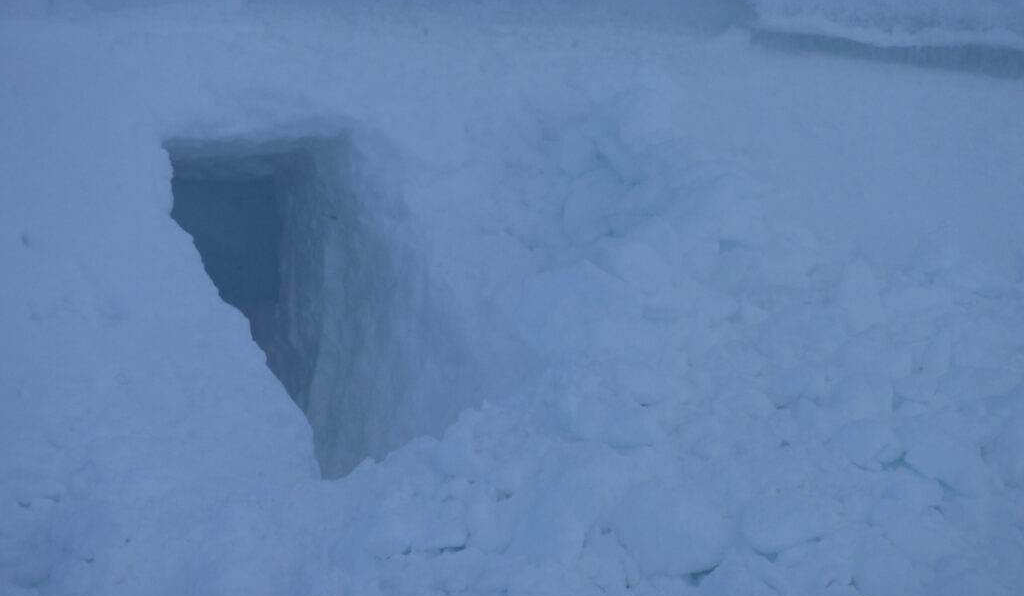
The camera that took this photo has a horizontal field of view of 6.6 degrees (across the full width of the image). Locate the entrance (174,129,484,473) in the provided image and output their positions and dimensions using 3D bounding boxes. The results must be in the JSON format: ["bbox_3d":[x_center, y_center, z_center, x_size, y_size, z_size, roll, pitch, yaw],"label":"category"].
[{"bbox_3d":[-0.687,0.034,32.000,0.850,1.200,0.800,0,0,-30],"label":"entrance"}]

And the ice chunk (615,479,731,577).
[{"bbox_3d":[0.557,0.810,31.200,0.400,0.330,0.320,0,0,0],"label":"ice chunk"}]

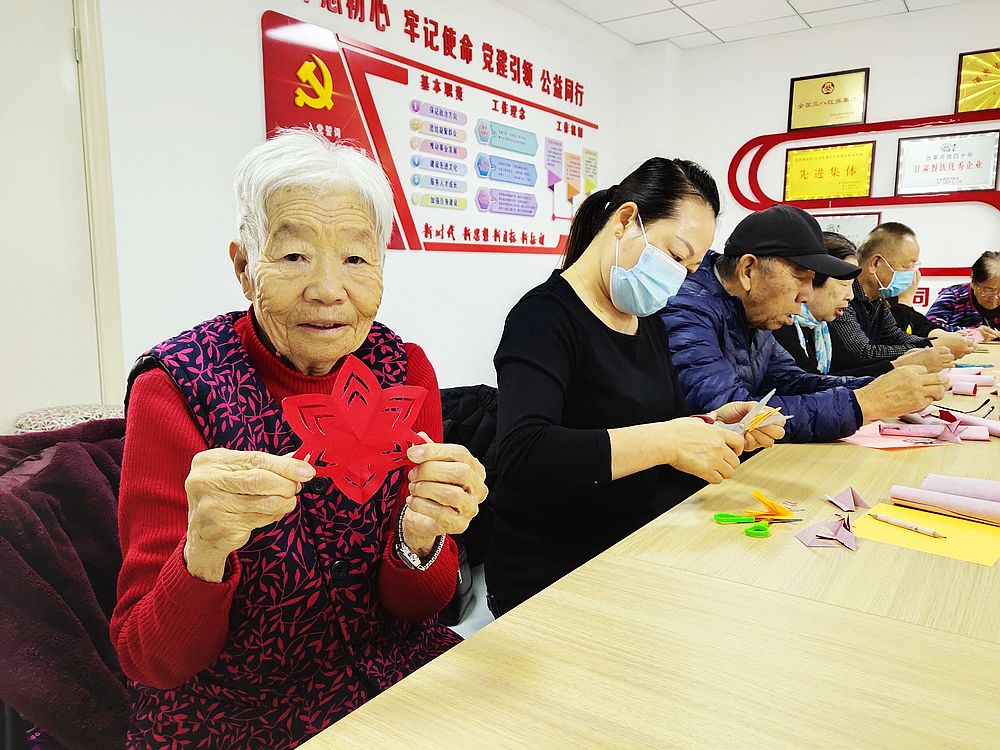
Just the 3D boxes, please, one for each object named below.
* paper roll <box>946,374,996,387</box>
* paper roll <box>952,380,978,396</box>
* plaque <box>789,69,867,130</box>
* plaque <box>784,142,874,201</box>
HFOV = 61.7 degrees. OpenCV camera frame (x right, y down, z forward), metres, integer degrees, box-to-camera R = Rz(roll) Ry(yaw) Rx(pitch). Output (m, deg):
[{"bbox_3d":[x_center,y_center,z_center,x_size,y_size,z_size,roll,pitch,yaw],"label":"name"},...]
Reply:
[{"bbox_3d":[1.371,0.015,2.440,0.128,0.032,0.032,1,7,15],"label":"paper roll"},{"bbox_3d":[1.254,0.037,2.258,0.057,0.034,0.034,6,9,43],"label":"paper roll"},{"bbox_3d":[2.199,-1.835,5.611,0.494,0.353,0.025,4,8,34],"label":"plaque"},{"bbox_3d":[2.218,-1.363,5.657,0.566,0.358,0.025,4,8,34],"label":"plaque"}]

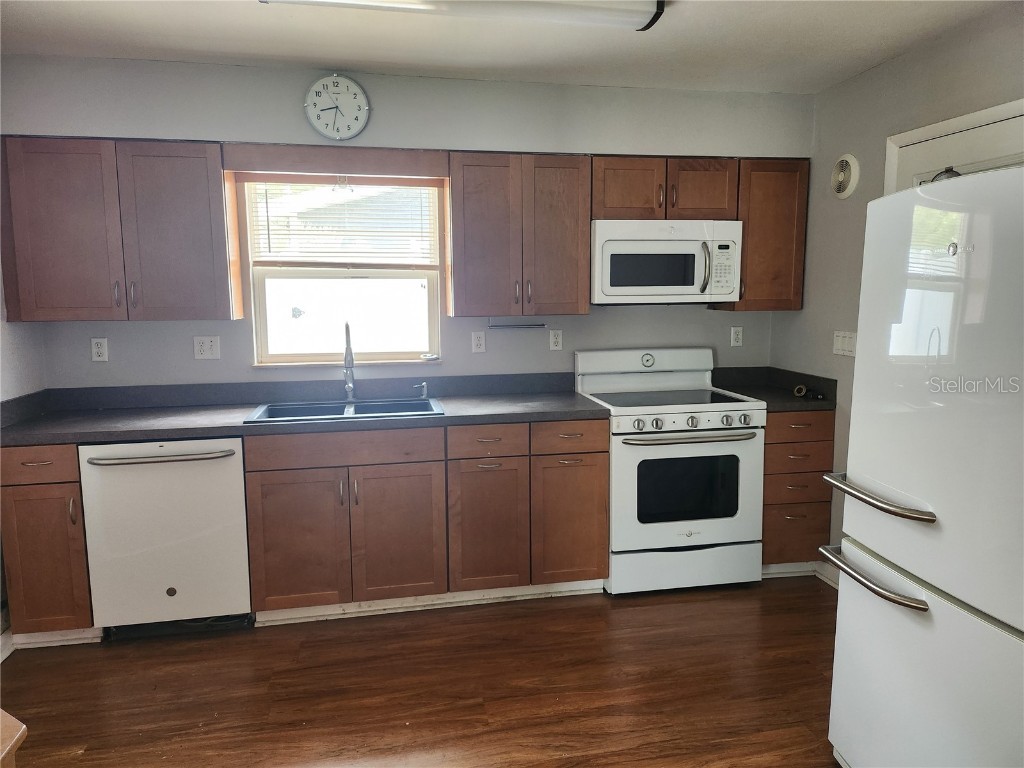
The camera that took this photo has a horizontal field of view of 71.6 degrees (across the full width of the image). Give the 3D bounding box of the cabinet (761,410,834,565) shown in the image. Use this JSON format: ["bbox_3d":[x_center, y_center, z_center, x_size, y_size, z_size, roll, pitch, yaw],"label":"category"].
[{"bbox_3d":[1.352,0.477,3.801,0.379,0.759,0.611,-2,7,-11],"label":"cabinet"}]

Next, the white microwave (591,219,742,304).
[{"bbox_3d":[0.742,-0.616,3.668,0.760,0.396,0.390,-2,7,-11],"label":"white microwave"}]

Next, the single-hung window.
[{"bbox_3d":[-0.832,-0.552,3.592,0.925,0.895,0.099,-2,7,-11],"label":"single-hung window"}]

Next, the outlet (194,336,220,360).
[{"bbox_3d":[-1.486,-0.174,3.467,0.116,0.113,0.012,-2,7,-11],"label":"outlet"}]

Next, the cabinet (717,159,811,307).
[{"bbox_3d":[1.308,-0.773,3.811,0.392,0.763,0.325,-2,7,-11],"label":"cabinet"}]

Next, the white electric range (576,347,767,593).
[{"bbox_3d":[0.781,0.407,3.622,0.764,1.120,0.675,-2,7,-11],"label":"white electric range"}]

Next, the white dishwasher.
[{"bbox_3d":[-1.476,0.585,3.211,0.614,0.769,0.611,-2,7,-11],"label":"white dishwasher"}]

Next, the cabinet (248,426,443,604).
[{"bbox_3d":[-0.759,0.552,3.375,0.835,0.759,0.611,-2,7,-11],"label":"cabinet"}]

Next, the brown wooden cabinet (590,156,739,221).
[{"bbox_3d":[0.734,-0.982,3.670,0.773,0.299,0.325,-2,7,-11],"label":"brown wooden cabinet"}]

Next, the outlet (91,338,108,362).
[{"bbox_3d":[-1.957,-0.161,3.372,0.070,0.111,0.012,-2,7,-11],"label":"outlet"}]

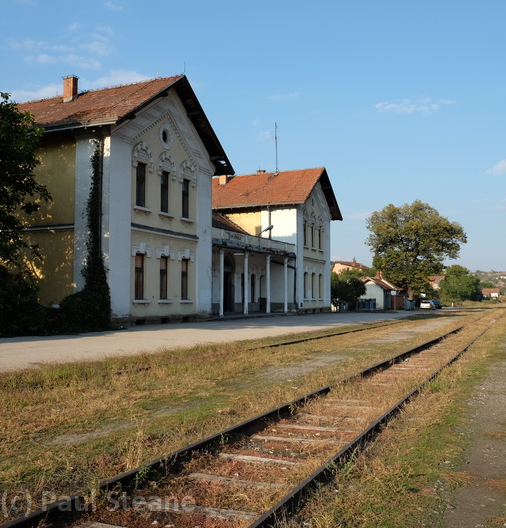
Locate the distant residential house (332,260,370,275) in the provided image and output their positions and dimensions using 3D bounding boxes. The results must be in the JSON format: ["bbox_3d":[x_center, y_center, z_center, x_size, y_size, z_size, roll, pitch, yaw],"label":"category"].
[{"bbox_3d":[26.263,2.761,160.000,10.800,7.100,10.000,-1,-4,24],"label":"distant residential house"}]

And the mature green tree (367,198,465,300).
[{"bbox_3d":[25.598,-1.566,93.000,15.900,16.700,15.000,-1,-4,24],"label":"mature green tree"}]

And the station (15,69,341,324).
[{"bbox_3d":[-5.661,-3.156,50.045,15.850,15.070,39.950,-1,-4,24],"label":"station"}]

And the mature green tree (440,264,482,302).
[{"bbox_3d":[55.892,5.387,160.000,11.200,10.500,10.500,-1,-4,24],"label":"mature green tree"}]

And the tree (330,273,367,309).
[{"bbox_3d":[11.963,3.582,76.000,5.300,4.800,5.000,-1,-4,24],"label":"tree"}]

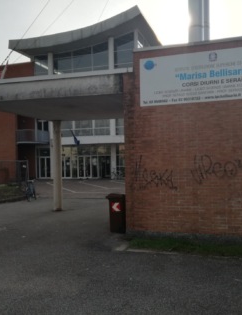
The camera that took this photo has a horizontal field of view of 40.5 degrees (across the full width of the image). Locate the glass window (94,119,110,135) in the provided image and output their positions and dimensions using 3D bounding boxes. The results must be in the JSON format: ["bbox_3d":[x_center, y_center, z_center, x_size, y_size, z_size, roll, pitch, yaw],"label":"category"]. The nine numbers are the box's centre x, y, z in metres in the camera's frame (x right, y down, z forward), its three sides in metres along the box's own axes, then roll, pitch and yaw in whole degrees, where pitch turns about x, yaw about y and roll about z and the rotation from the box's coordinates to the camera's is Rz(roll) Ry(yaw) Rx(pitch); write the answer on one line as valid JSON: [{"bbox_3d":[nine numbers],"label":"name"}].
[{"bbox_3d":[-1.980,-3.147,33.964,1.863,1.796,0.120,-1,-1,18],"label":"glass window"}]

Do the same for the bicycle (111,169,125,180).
[{"bbox_3d":[-0.211,1.654,31.500,1.680,1.080,0.550,-1,-1,18],"label":"bicycle"}]

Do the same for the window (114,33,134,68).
[{"bbox_3d":[0.316,-10.813,33.340,2.106,3.732,0.120,-1,-1,18],"label":"window"}]

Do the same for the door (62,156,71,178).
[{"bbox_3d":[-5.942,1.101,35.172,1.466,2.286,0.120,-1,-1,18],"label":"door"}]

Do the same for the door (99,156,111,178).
[{"bbox_3d":[-1.619,1.052,33.787,1.364,2.247,0.120,-1,-1,18],"label":"door"}]

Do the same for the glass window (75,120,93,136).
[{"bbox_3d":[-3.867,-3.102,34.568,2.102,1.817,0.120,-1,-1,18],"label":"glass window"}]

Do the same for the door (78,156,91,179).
[{"bbox_3d":[-3.789,1.058,34.482,1.558,2.283,0.120,-1,-1,18],"label":"door"}]

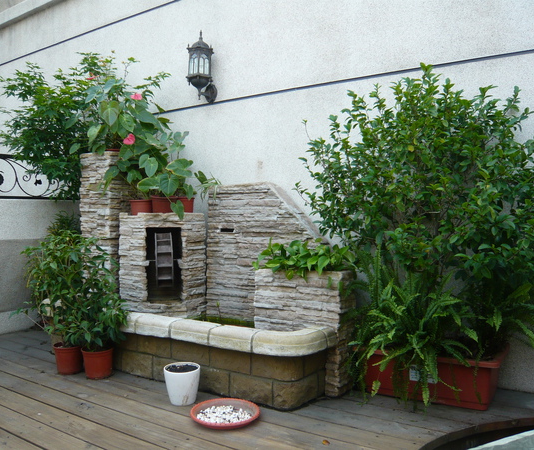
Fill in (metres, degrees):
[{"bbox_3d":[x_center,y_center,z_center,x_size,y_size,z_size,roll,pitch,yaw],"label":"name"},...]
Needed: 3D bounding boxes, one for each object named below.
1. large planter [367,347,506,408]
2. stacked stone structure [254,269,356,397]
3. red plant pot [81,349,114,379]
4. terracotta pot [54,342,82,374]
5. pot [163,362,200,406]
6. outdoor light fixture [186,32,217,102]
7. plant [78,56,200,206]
[{"bbox_3d":[0.980,0.855,2.907,0.766,0.257,0.389,0,1,31],"label":"large planter"},{"bbox_3d":[0.221,0.630,3.015,0.567,0.714,0.231,0,1,30],"label":"stacked stone structure"},{"bbox_3d":[-1.129,0.913,3.241,0.209,0.190,0.209,0,2,0],"label":"red plant pot"},{"bbox_3d":[-1.351,0.910,3.318,0.205,0.188,0.205,2,2,32],"label":"terracotta pot"},{"bbox_3d":[-0.483,0.928,2.818,0.209,0.197,0.209,0,2,0],"label":"pot"},{"bbox_3d":[-0.556,-1.363,4.157,0.230,0.592,0.286,2,2,32],"label":"outdoor light fixture"},{"bbox_3d":[-1.171,-0.813,4.331,1.103,1.228,0.630,0,1,35],"label":"plant"}]

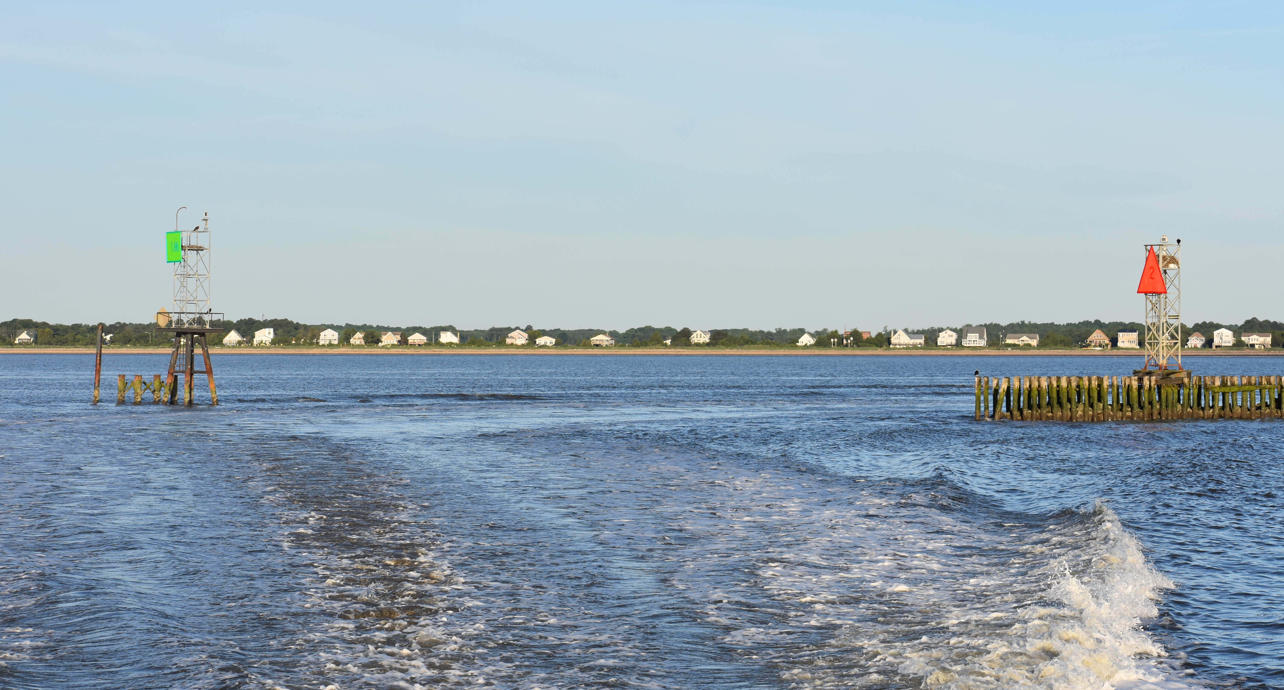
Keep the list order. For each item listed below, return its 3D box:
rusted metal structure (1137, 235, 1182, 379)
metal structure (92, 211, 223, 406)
[{"bbox_3d":[25.999,-1.929,187.000,1.400,7.050,2.400,0,0,-35],"label":"rusted metal structure"},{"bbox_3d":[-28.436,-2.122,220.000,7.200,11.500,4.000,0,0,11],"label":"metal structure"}]

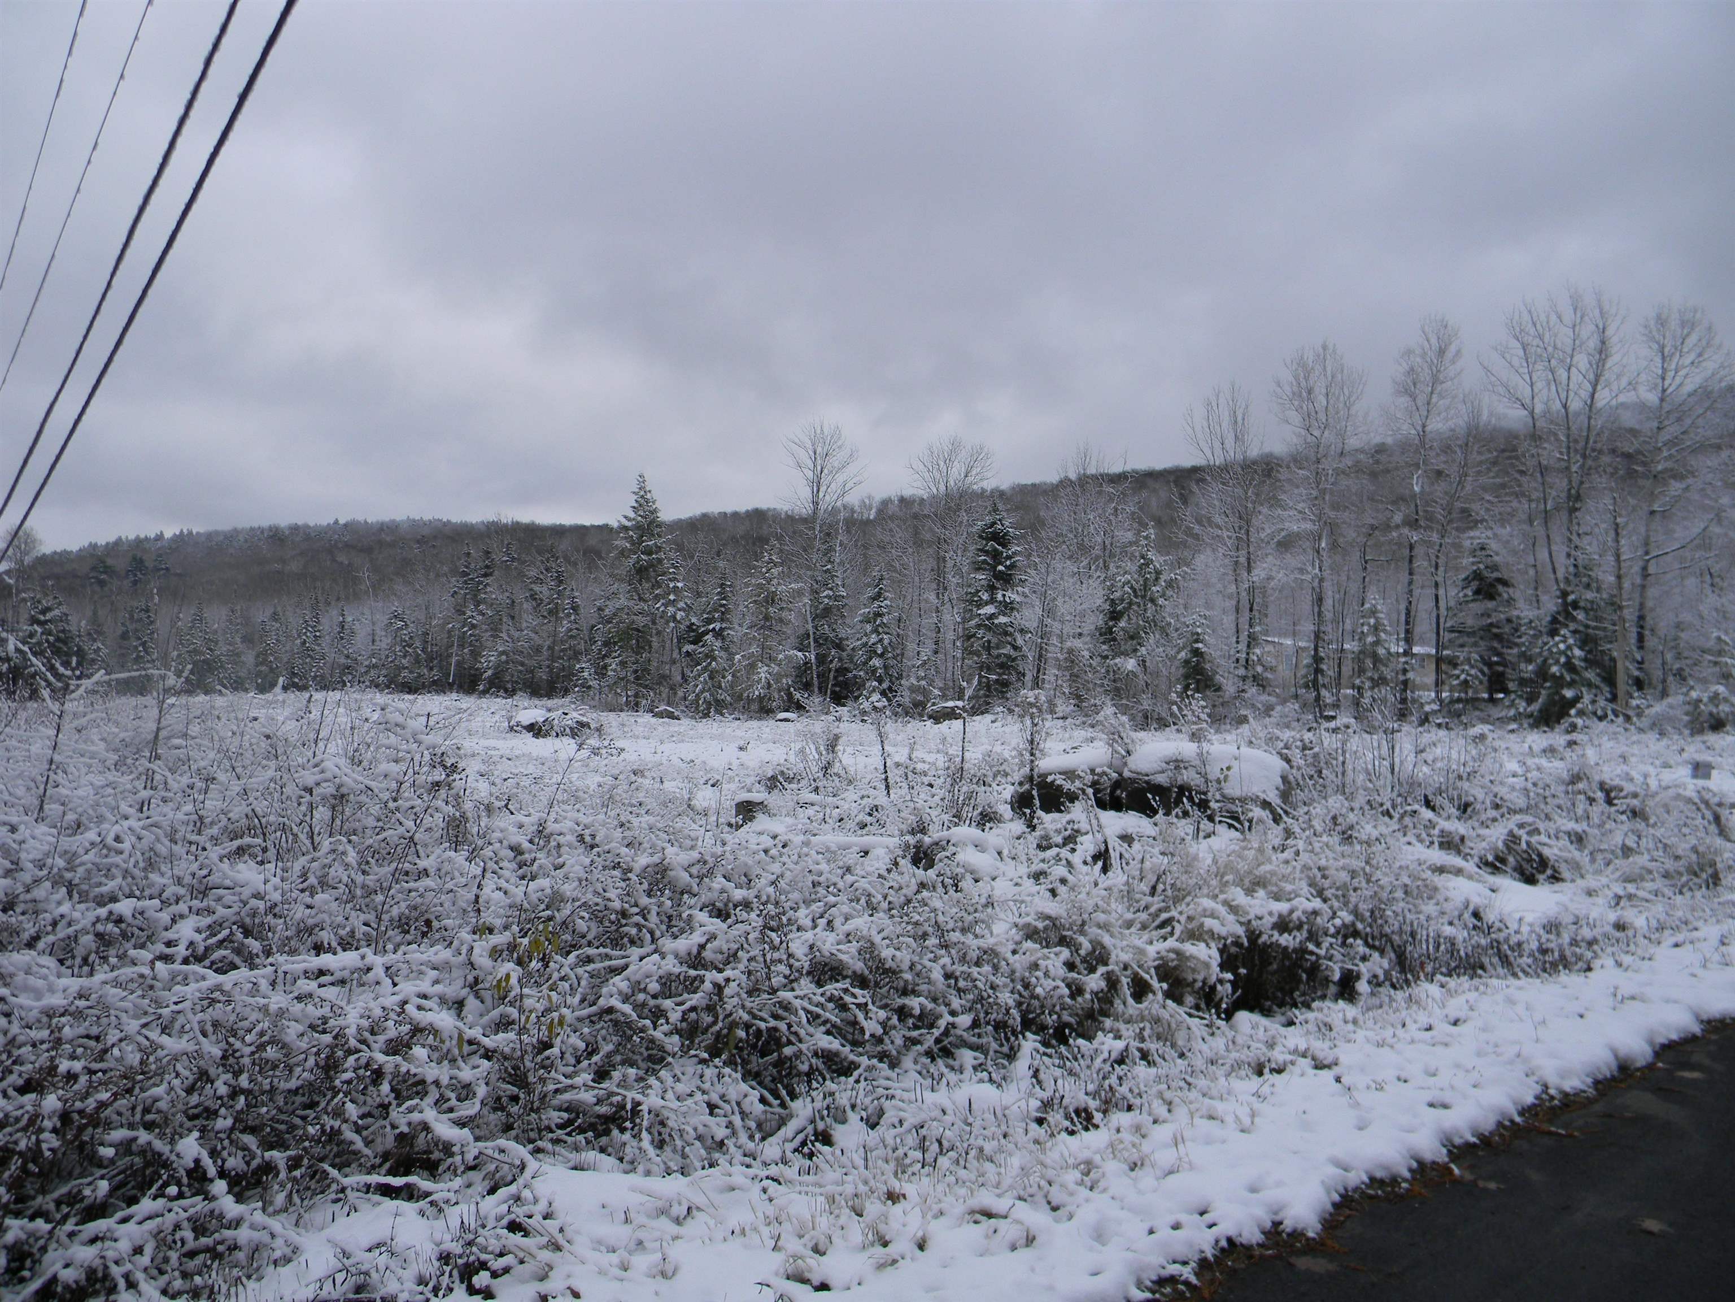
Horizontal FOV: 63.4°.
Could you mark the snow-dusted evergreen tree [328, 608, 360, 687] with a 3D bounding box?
[{"bbox_3d":[-31.729,-0.123,85.000,1.900,5.100,1.900,0,0,0],"label":"snow-dusted evergreen tree"}]

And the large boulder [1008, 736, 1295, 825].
[{"bbox_3d":[3.549,1.614,17.500,3.450,1.080,2.200,0,0,0],"label":"large boulder"}]

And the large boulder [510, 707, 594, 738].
[{"bbox_3d":[-8.963,2.067,40.000,2.500,0.900,1.900,0,0,0],"label":"large boulder"}]

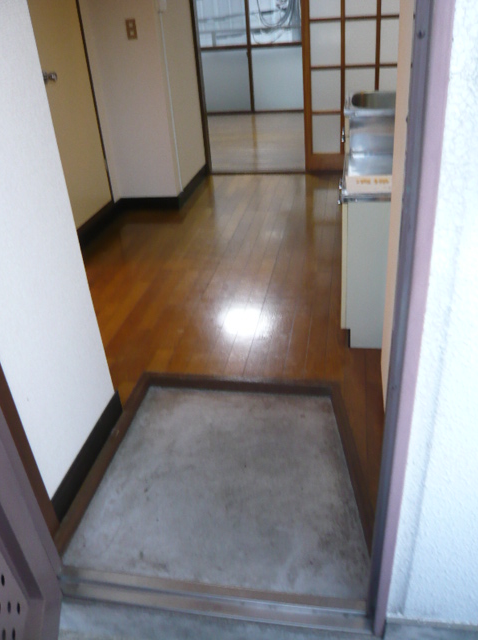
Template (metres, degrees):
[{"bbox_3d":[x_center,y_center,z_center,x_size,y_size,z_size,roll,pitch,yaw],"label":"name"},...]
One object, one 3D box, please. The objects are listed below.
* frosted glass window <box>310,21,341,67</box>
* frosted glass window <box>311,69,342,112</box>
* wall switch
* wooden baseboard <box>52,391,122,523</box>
[{"bbox_3d":[0.706,-2.235,4.193,0.242,0.325,0.020,1,29,11],"label":"frosted glass window"},{"bbox_3d":[0.739,-1.929,4.359,0.242,0.328,0.020,1,29,11],"label":"frosted glass window"},{"bbox_3d":[-0.722,-1.946,3.471,0.069,0.119,0.012,1,29,11],"label":"wall switch"},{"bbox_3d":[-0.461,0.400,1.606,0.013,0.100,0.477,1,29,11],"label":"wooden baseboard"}]

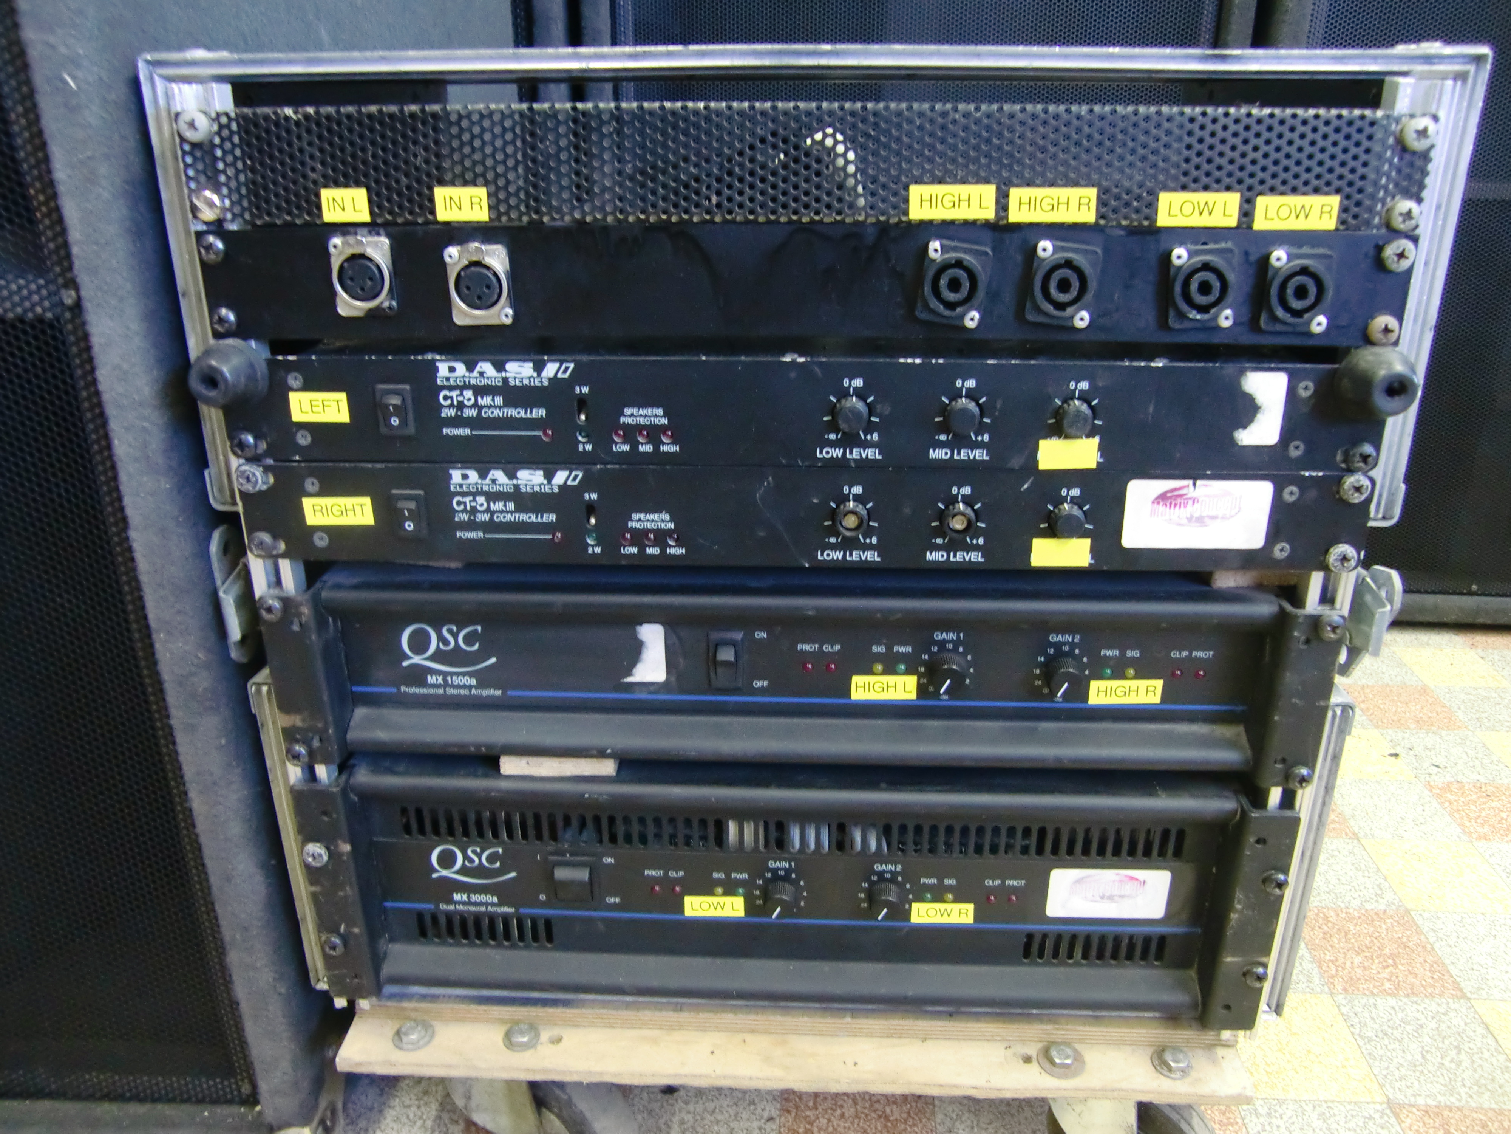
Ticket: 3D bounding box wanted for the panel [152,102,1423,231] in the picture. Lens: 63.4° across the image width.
[{"bbox_3d":[0.015,-0.155,0.477,0.483,0.044,0.013,1,23,2],"label":"panel"}]

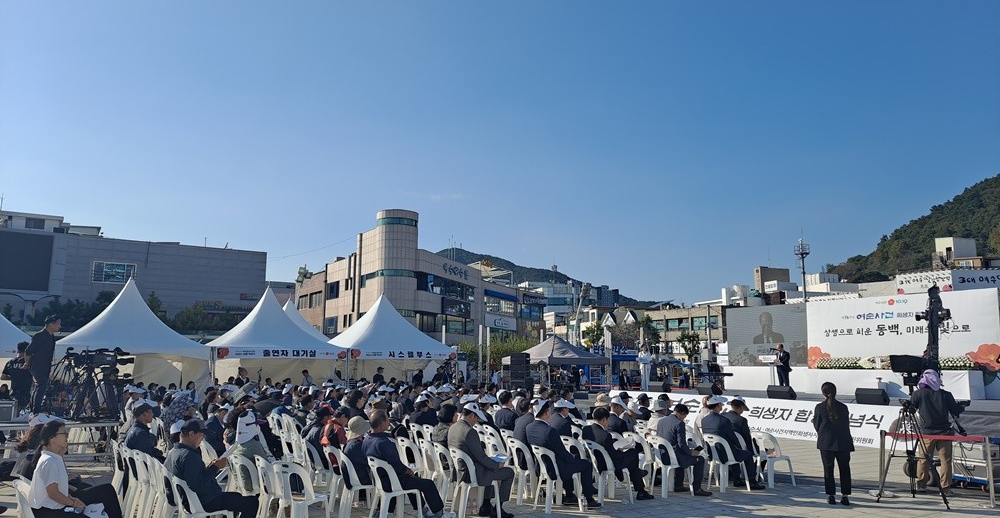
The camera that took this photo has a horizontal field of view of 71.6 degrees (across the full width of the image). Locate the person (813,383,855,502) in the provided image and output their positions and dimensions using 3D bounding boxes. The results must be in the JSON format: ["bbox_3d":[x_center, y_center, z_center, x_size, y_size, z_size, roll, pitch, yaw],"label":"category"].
[{"bbox_3d":[4.583,2.522,9.552,0.500,1.630,0.320,-3,-9,23],"label":"person"}]

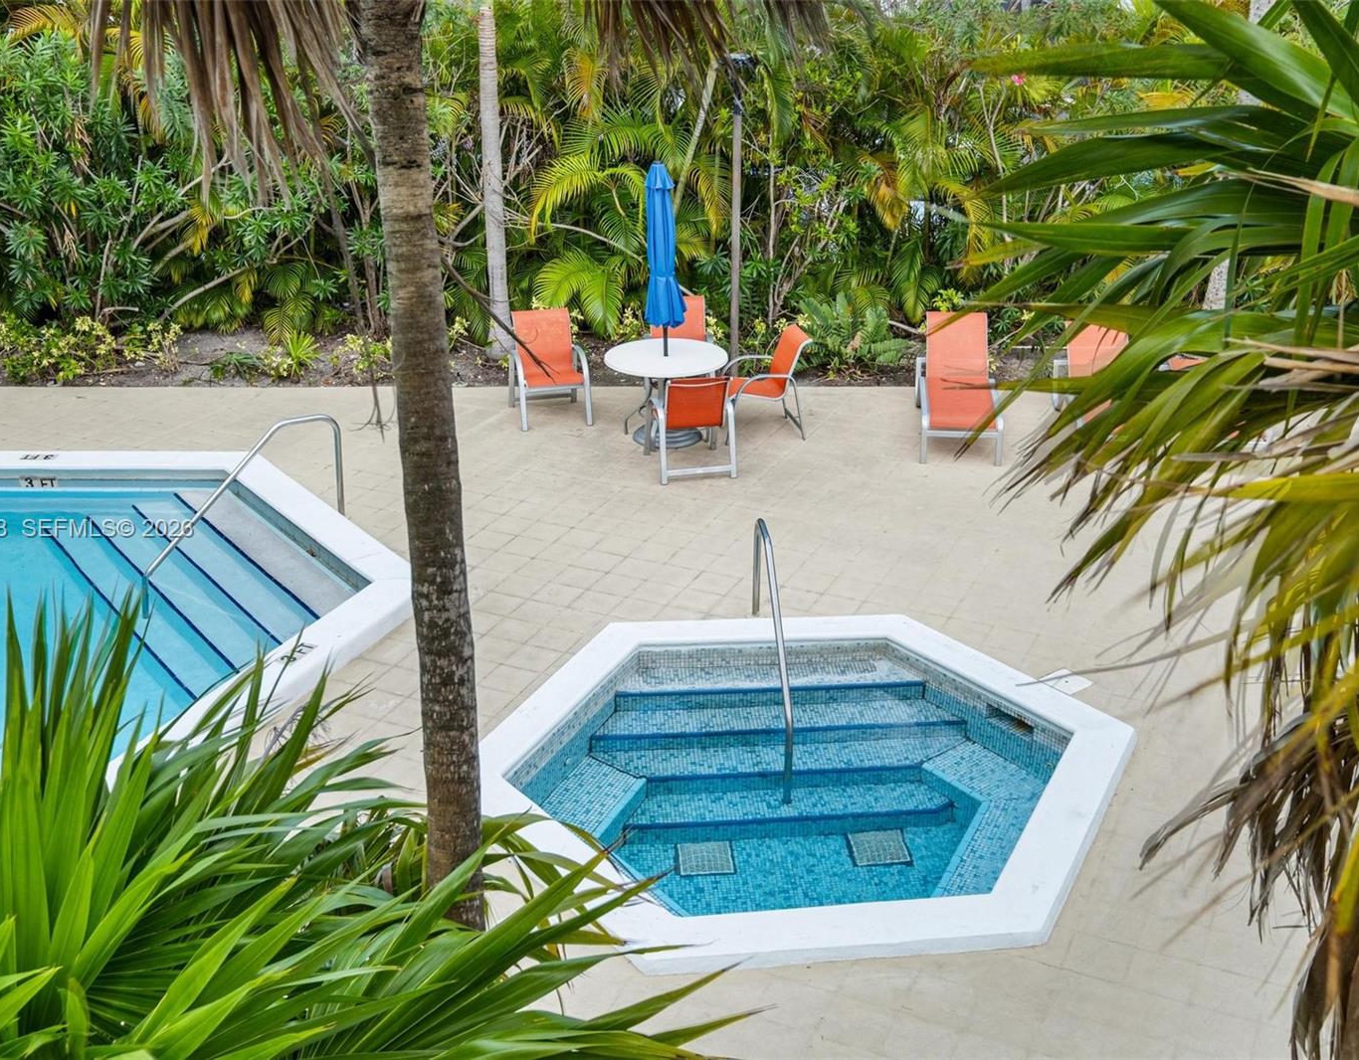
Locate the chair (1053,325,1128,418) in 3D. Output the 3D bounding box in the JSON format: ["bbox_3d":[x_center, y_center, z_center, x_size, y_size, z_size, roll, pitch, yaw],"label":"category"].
[{"bbox_3d":[3.690,-1.227,13.794,0.656,0.815,1.789,2,24,5],"label":"chair"}]

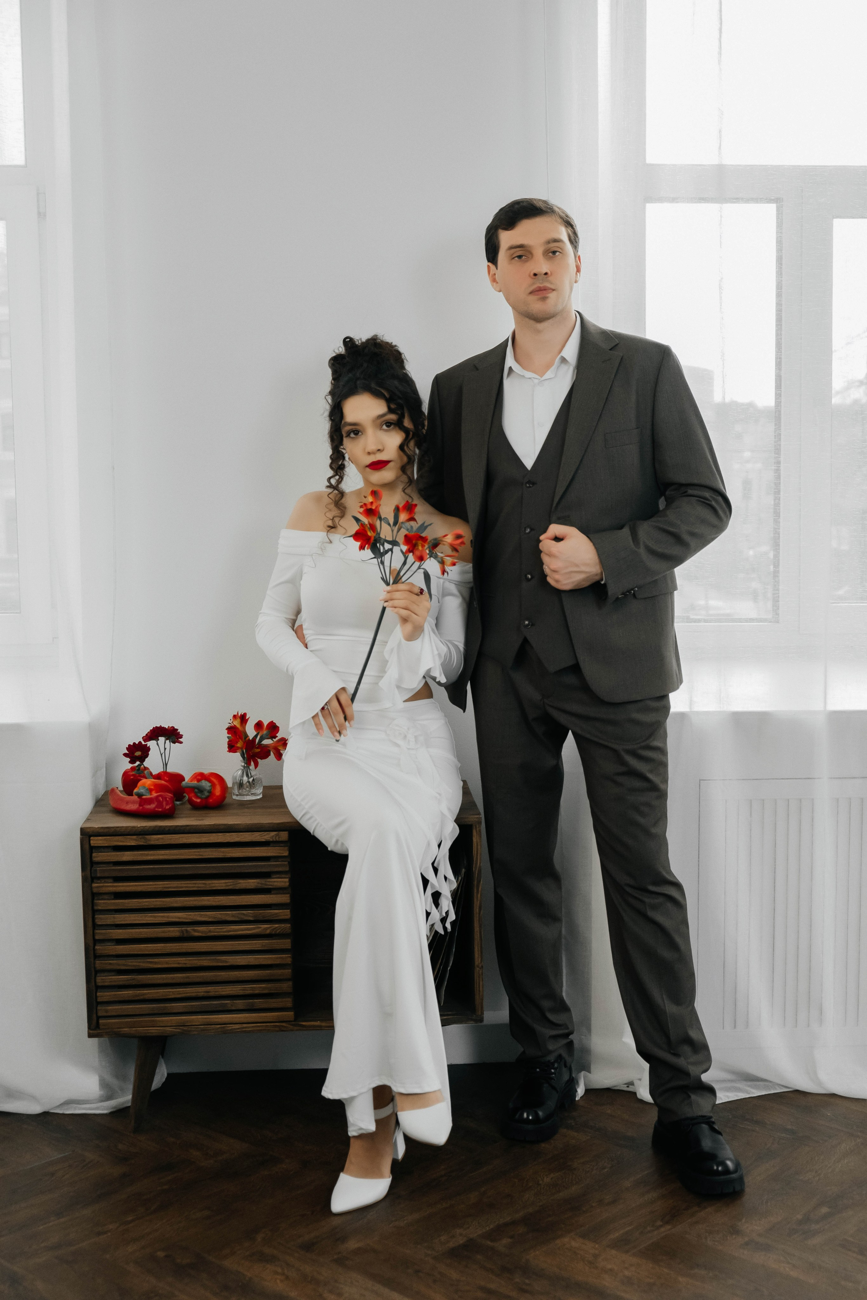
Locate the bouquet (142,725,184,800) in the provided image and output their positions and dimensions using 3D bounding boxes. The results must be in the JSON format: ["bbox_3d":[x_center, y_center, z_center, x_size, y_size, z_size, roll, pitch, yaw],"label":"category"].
[{"bbox_3d":[-0.577,0.236,3.650,0.090,0.157,0.085,-1,5,-4],"label":"bouquet"}]

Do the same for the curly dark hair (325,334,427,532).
[{"bbox_3d":[-0.113,-0.423,3.308,0.200,0.380,0.230,-2,5,-14],"label":"curly dark hair"}]

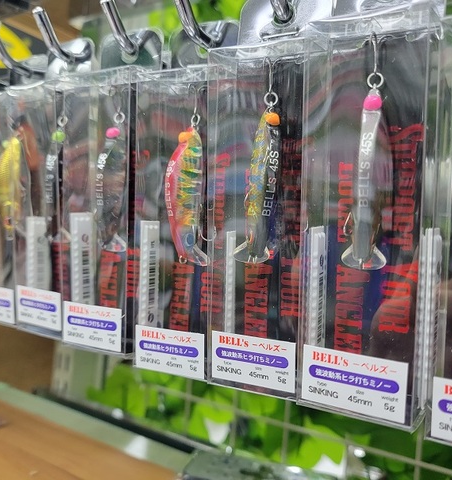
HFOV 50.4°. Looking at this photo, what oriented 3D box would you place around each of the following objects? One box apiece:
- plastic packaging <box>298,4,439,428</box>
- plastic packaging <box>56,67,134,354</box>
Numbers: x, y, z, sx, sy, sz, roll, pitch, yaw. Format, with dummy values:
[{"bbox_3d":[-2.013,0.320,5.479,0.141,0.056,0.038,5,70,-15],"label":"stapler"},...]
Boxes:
[{"bbox_3d":[0.039,-0.005,0.132,0.030,0.104,0.019,3,5,31],"label":"plastic packaging"},{"bbox_3d":[-0.045,-0.010,0.187,0.030,0.104,0.019,3,4,25],"label":"plastic packaging"}]

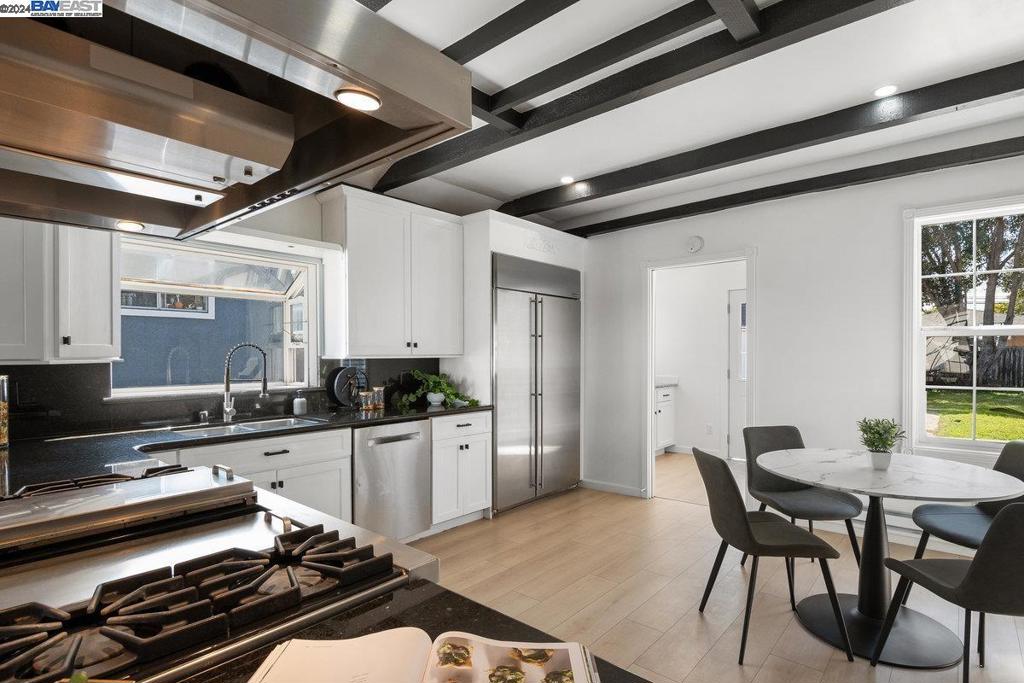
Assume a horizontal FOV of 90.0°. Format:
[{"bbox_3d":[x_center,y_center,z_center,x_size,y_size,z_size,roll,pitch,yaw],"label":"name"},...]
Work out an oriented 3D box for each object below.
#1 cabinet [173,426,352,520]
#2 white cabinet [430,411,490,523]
[{"bbox_3d":[-1.508,0.931,2.962,0.610,0.820,0.911,-1,-1,41],"label":"cabinet"},{"bbox_3d":[-0.592,0.948,4.016,0.610,0.820,0.592,-1,-1,41],"label":"white cabinet"}]

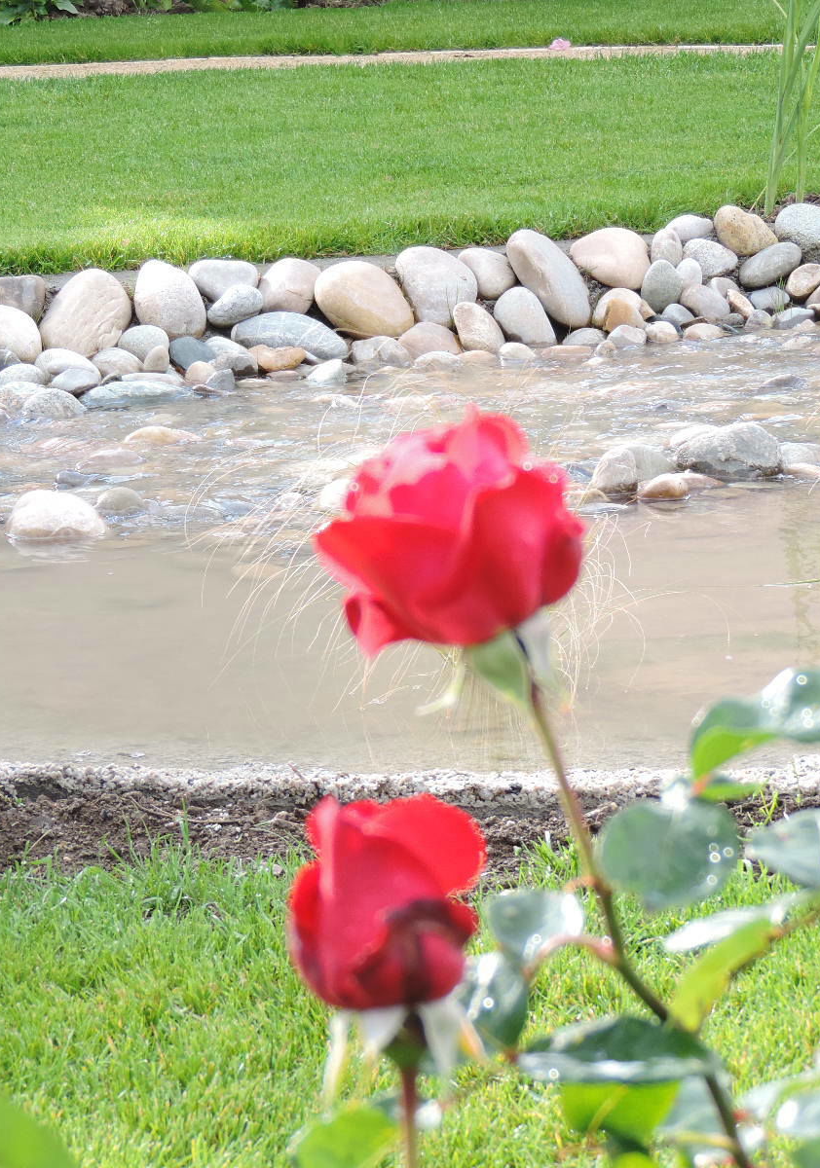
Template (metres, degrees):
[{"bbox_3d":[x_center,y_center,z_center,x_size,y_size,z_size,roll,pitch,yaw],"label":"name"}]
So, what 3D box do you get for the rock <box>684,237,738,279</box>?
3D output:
[{"bbox_3d":[0.519,-0.561,7.000,0.096,0.074,0.080,1,17,4],"label":"rock"}]

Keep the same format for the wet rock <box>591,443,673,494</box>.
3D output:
[{"bbox_3d":[0.359,-0.184,6.550,0.134,0.092,0.110,0,14,0],"label":"wet rock"}]

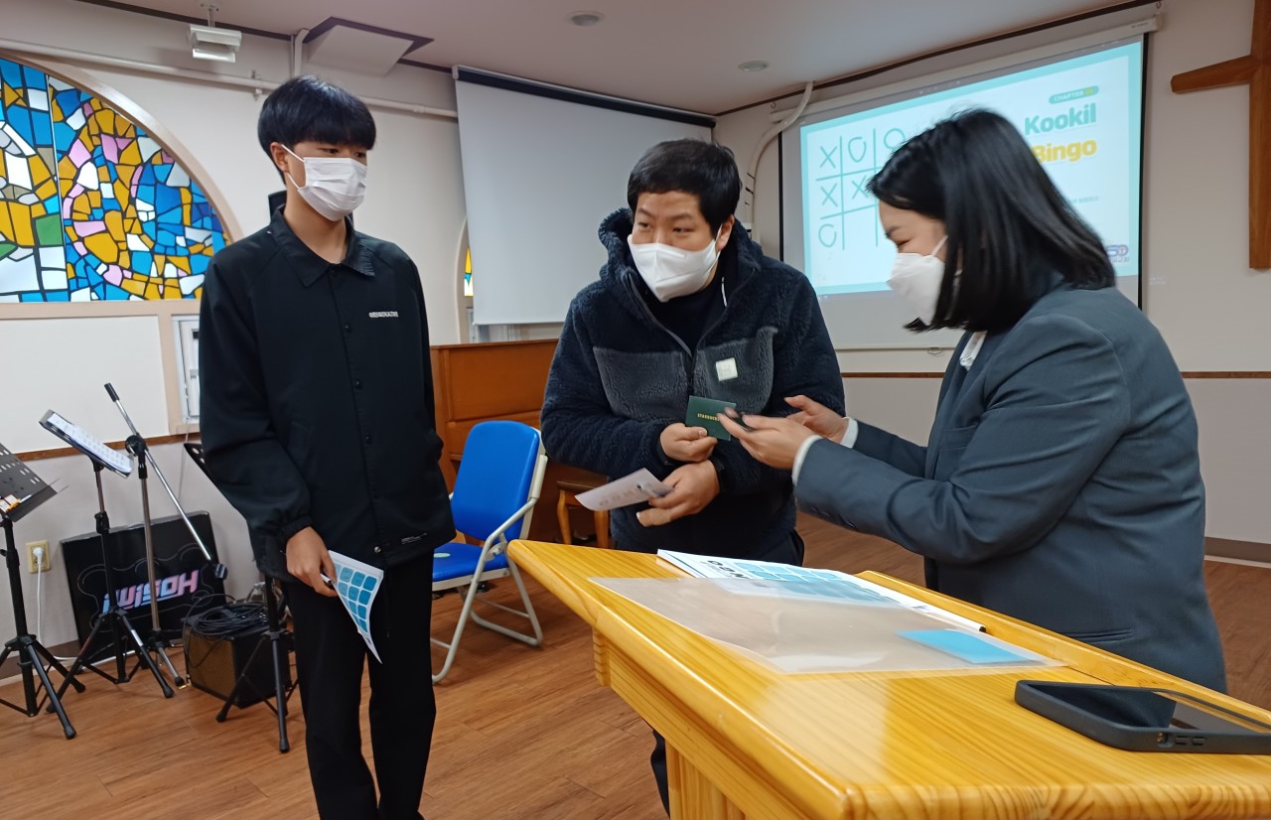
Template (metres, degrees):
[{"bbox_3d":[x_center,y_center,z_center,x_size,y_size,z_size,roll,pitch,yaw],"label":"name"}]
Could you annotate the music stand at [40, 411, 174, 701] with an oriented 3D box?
[{"bbox_3d":[-1.872,0.505,2.986,0.390,1.005,0.488,-6,7,-31],"label":"music stand"}]

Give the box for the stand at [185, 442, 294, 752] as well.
[{"bbox_3d":[-1.153,0.542,2.724,0.468,0.917,0.390,1,7,30],"label":"stand"}]

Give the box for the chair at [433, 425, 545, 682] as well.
[{"bbox_3d":[-0.695,0.497,3.256,0.600,0.860,0.500,-8,8,-44],"label":"chair"}]

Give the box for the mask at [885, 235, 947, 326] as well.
[{"bbox_3d":[0.367,-0.167,1.090,0.085,0.110,0.130,-22,-1,21],"label":"mask"}]

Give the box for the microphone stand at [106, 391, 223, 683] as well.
[{"bbox_3d":[-1.810,0.445,3.205,0.620,1.080,0.480,-2,6,9],"label":"microphone stand"}]

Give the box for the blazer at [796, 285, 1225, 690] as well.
[{"bbox_3d":[0.526,0.097,1.156,0.530,0.580,0.430,0,6,23],"label":"blazer"}]

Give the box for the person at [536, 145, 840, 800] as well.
[{"bbox_3d":[0.126,0.260,1.675,0.600,1.570,0.470,-3,6,-4],"label":"person"}]

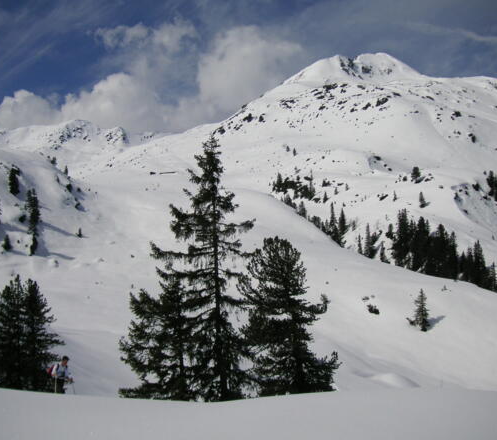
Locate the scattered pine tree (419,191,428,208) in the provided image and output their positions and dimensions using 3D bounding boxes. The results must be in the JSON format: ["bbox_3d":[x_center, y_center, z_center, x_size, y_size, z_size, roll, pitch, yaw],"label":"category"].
[{"bbox_3d":[53.005,-6.209,190.000,2.423,5.452,2.423,-1,-3,0],"label":"scattered pine tree"}]

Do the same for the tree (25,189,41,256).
[{"bbox_3d":[-27.419,0.319,80.000,2.040,8.672,2.040,-1,-3,0],"label":"tree"}]

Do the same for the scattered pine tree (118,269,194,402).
[{"bbox_3d":[-3.554,4.628,24.500,2.968,5.624,2.968,-1,-3,0],"label":"scattered pine tree"}]

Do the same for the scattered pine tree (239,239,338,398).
[{"bbox_3d":[1.601,4.003,24.500,3.906,6.718,3.710,-1,-3,0],"label":"scattered pine tree"}]

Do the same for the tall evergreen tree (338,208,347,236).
[{"bbox_3d":[22.477,0.598,150.000,2.391,6.695,2.391,-1,-3,0],"label":"tall evergreen tree"}]

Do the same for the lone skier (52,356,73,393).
[{"bbox_3d":[-5.574,4.960,18.800,0.750,1.750,0.680,-4,-4,40],"label":"lone skier"}]

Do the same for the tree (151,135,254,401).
[{"bbox_3d":[-1.833,2.132,25.000,4.065,11.079,3.862,-1,-3,0],"label":"tree"}]

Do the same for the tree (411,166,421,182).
[{"bbox_3d":[57.580,-15.595,215.000,3.427,5.484,3.427,-1,-3,0],"label":"tree"}]

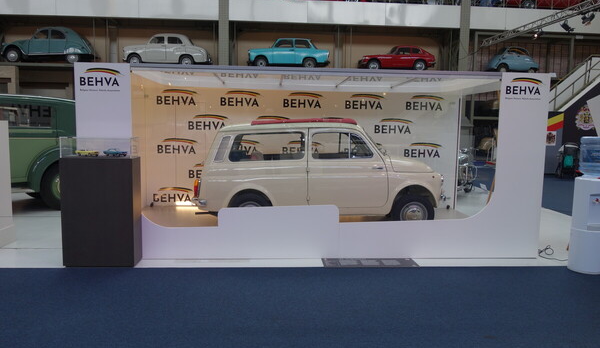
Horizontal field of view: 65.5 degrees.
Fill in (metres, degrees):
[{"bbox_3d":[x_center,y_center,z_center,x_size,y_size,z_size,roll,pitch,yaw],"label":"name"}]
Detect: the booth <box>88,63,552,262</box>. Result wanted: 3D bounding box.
[{"bbox_3d":[0.123,-0.218,6.067,4.900,1.990,2.550,1,6,-4],"label":"booth"}]

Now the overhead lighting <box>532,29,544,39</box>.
[{"bbox_3d":[7.377,-4.321,14.402,0.260,0.280,0.350,6,24,40],"label":"overhead lighting"}]

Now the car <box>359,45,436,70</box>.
[{"bbox_3d":[4.251,-5.000,20.664,3.420,1.230,1.420,1,6,-4],"label":"car"}]

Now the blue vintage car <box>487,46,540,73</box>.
[{"bbox_3d":[9.543,-5.015,20.962,2.320,1.350,1.380,-1,6,-16],"label":"blue vintage car"}]

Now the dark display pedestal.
[{"bbox_3d":[-1.972,0.369,4.644,0.680,1.060,0.260,1,6,-4],"label":"dark display pedestal"}]

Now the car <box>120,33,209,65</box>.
[{"bbox_3d":[-5.688,-5.216,20.042,3.680,1.520,1.480,1,6,-4],"label":"car"}]

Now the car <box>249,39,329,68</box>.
[{"bbox_3d":[-0.500,-5.149,20.392,3.560,1.450,1.500,1,6,-4],"label":"car"}]

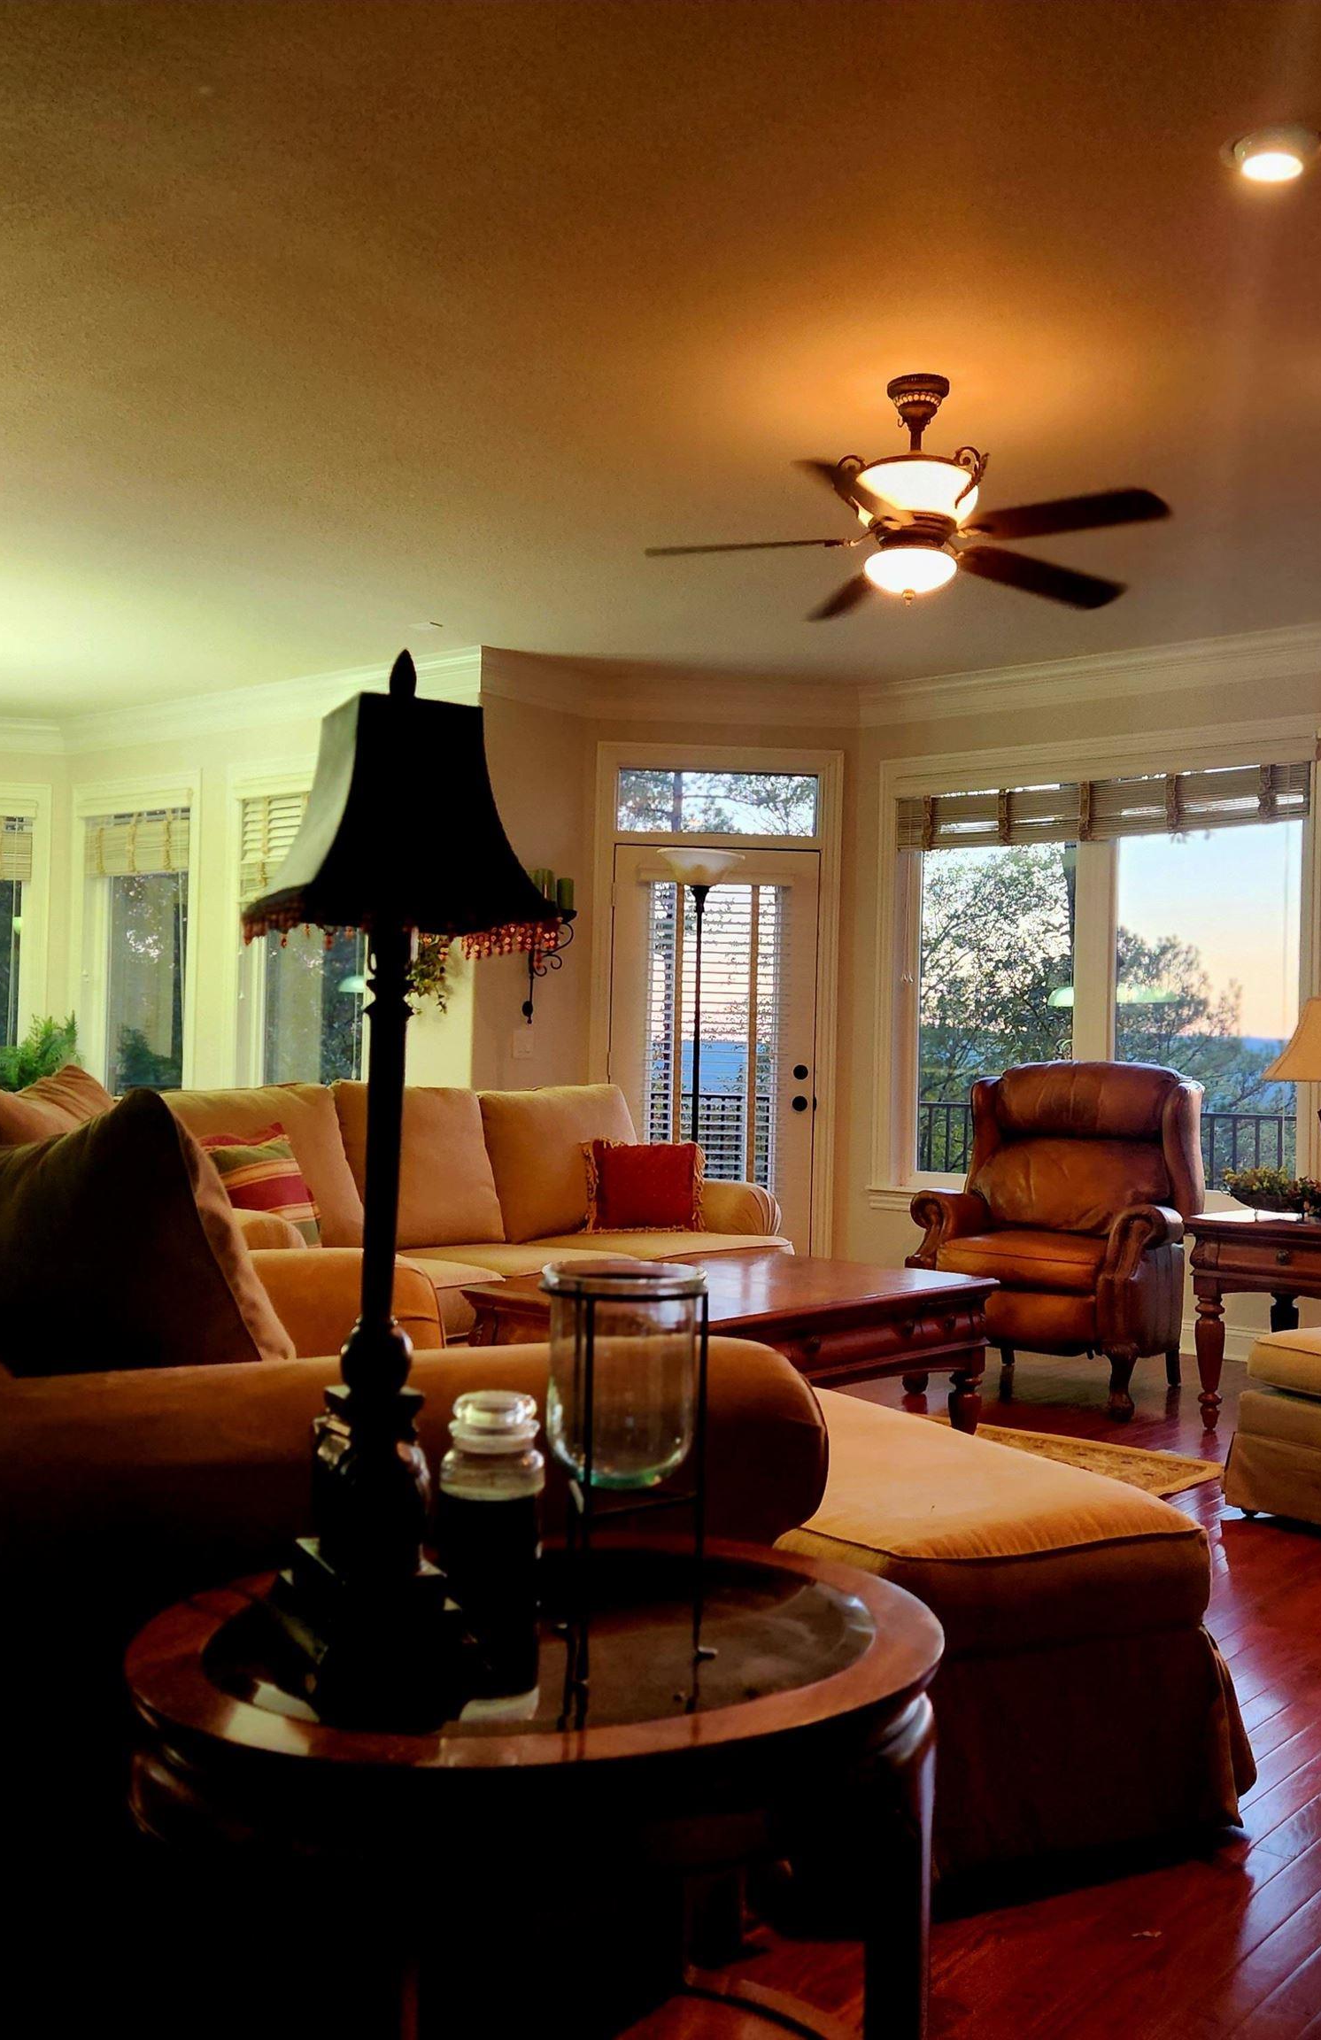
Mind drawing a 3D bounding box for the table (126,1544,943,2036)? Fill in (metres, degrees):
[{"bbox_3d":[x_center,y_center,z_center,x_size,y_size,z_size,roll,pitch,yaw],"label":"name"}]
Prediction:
[{"bbox_3d":[-0.114,0.864,1.667,0.767,0.600,0.620,2,-1,-24],"label":"table"}]

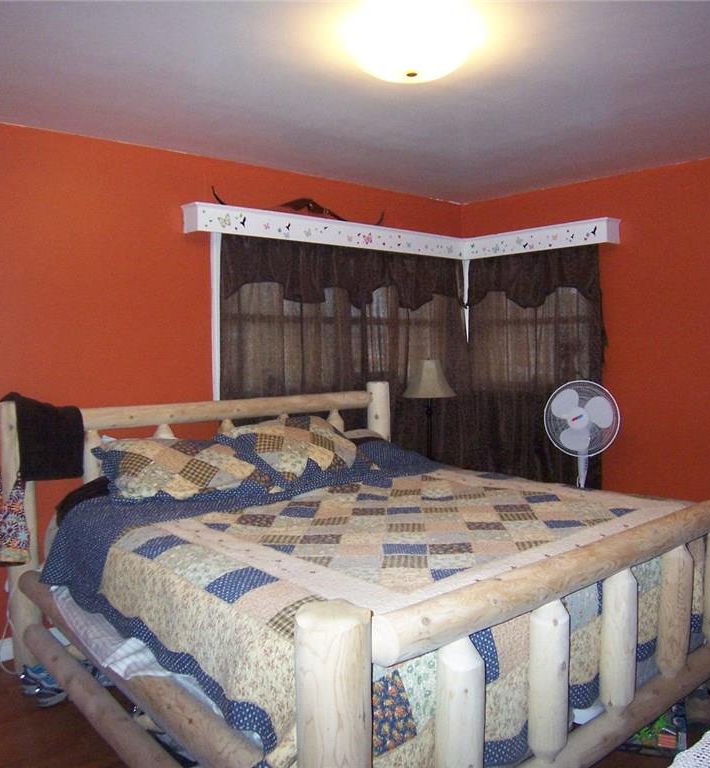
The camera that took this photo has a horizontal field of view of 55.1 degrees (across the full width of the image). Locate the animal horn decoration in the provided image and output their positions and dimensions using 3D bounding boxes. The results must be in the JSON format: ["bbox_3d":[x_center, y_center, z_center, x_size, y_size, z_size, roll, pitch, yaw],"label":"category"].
[{"bbox_3d":[-0.277,-1.006,3.938,1.230,0.135,0.080,-4,5,-40],"label":"animal horn decoration"}]

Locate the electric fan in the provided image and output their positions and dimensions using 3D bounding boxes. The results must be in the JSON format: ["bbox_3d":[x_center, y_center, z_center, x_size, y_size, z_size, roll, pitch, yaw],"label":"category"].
[{"bbox_3d":[1.288,0.579,3.878,0.440,1.220,0.410,2,4,35],"label":"electric fan"}]

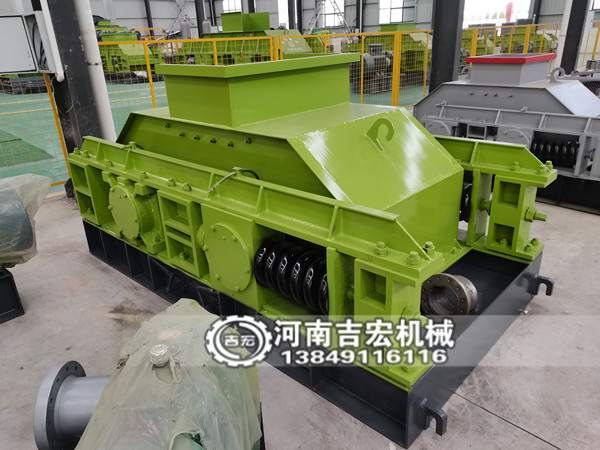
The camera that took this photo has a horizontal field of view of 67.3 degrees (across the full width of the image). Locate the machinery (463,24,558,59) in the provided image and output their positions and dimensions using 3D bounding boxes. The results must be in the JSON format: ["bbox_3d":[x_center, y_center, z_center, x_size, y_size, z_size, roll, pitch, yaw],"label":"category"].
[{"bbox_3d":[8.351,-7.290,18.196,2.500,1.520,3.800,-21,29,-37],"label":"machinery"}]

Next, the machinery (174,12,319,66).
[{"bbox_3d":[-1.342,-4.116,11.094,3.450,1.970,2.000,17,30,39],"label":"machinery"}]

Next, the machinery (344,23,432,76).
[{"bbox_3d":[2.990,-5.445,14.248,1.700,1.620,3.400,-21,29,-37],"label":"machinery"}]

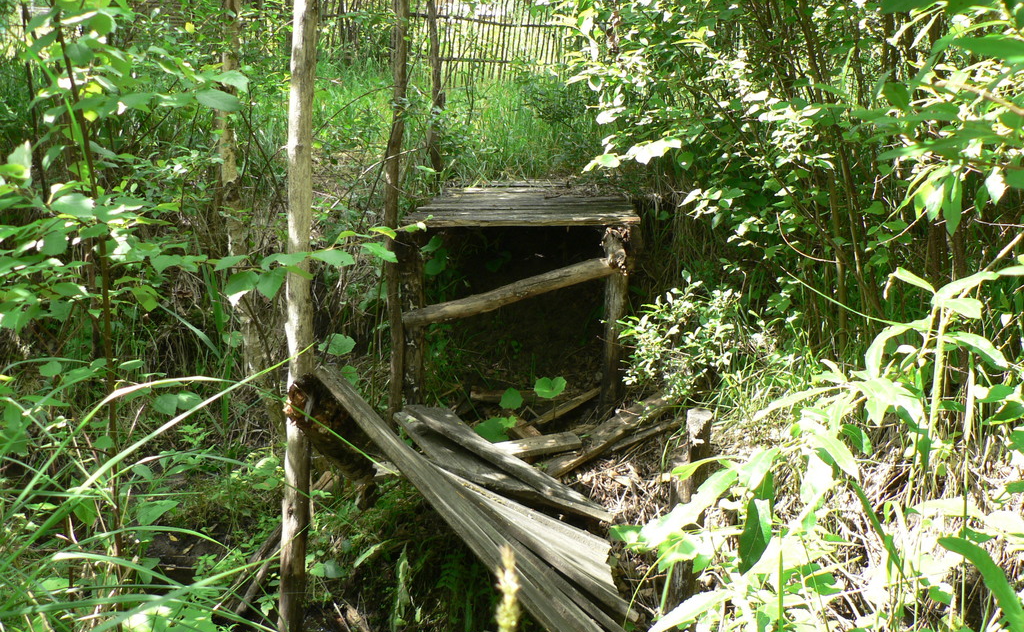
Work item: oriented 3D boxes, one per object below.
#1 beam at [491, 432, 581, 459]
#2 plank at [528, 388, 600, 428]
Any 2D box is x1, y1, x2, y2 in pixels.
[{"bbox_3d":[0.092,0.581,4.779,0.440,0.040,0.140,-6,15,-21],"label":"beam"},{"bbox_3d":[0.253,0.444,5.238,0.540,0.030,0.070,-21,24,-36],"label":"plank"}]

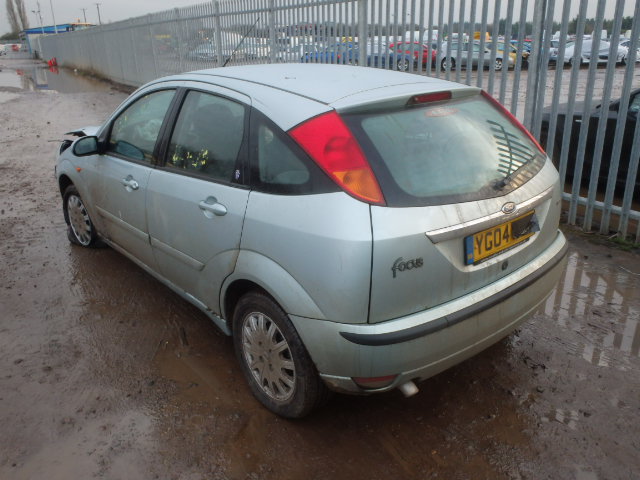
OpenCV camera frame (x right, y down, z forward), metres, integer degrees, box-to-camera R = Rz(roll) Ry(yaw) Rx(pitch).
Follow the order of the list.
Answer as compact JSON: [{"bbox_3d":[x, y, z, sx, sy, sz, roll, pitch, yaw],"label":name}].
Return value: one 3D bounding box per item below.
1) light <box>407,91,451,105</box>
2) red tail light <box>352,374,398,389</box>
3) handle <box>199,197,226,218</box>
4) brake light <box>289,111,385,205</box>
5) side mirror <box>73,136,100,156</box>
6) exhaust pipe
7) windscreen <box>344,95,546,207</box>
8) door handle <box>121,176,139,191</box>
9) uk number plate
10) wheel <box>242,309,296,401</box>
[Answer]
[{"bbox_3d":[0.490,-0.629,2.293,0.280,0.038,0.040,-18,26,-37],"label":"light"},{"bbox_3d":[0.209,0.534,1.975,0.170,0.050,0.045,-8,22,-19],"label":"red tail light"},{"bbox_3d":[-0.479,-0.144,2.334,0.055,0.070,0.215,-18,26,-37],"label":"handle"},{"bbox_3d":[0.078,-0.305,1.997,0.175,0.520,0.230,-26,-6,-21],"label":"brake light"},{"bbox_3d":[-1.500,-0.599,3.312,0.200,0.140,0.120,-18,26,-37],"label":"side mirror"},{"bbox_3d":[0.351,0.588,2.075,0.053,0.053,0.085,-18,26,-37],"label":"exhaust pipe"},{"bbox_3d":[0.605,-0.404,2.246,1.150,0.080,0.530,-18,65,-37],"label":"windscreen"},{"bbox_3d":[-1.126,-0.332,3.070,0.055,0.070,0.215,-18,26,-37],"label":"door handle"},{"bbox_3d":[0.775,-0.020,2.186,0.520,0.112,0.020,-18,18,-37],"label":"uk number plate"},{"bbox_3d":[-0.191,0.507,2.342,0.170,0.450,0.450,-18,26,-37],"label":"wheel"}]

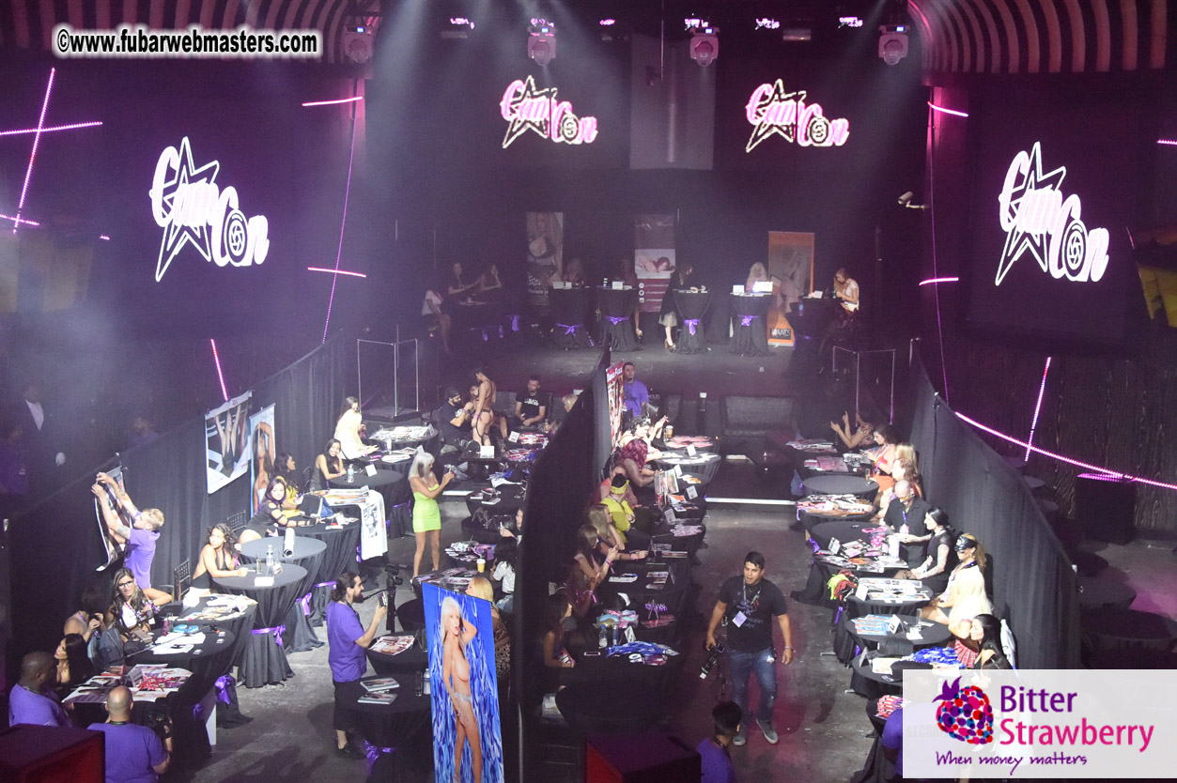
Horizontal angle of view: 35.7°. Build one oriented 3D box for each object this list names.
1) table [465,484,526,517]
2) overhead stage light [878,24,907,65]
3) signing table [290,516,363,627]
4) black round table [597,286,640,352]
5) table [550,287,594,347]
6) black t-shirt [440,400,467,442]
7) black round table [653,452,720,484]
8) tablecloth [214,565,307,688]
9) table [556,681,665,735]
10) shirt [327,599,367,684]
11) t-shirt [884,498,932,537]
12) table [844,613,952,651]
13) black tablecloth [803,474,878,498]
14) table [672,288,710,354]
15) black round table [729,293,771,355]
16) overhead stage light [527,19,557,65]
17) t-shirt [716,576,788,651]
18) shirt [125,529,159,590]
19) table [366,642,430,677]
[{"bbox_3d":[-0.944,1.742,21.230,0.930,1.060,0.930,0,10,0],"label":"table"},{"bbox_3d":[4.421,-5.020,26.500,0.420,0.600,0.400,0,10,0],"label":"overhead stage light"},{"bbox_3d":[-3.026,2.022,20.695,0.930,1.075,0.930,0,10,0],"label":"signing table"},{"bbox_3d":[0.534,-1.337,33.195,0.820,1.070,0.820,0,10,0],"label":"black round table"},{"bbox_3d":[-0.300,-1.343,33.295,0.820,1.070,0.820,1,10,5],"label":"table"},{"bbox_3d":[-1.937,0.437,26.200,0.380,0.600,0.460,8,13,36],"label":"black t-shirt"},{"bbox_3d":[1.286,1.408,24.051,0.940,1.070,0.940,1,10,5],"label":"black round table"},{"bbox_3d":[-3.317,2.405,18.621,0.930,1.080,0.930,0,10,0],"label":"tablecloth"},{"bbox_3d":[0.215,2.954,14.563,0.930,1.060,0.930,0,10,0],"label":"table"},{"bbox_3d":[-2.161,2.224,16.317,0.380,0.790,0.500,0,10,0],"label":"shirt"},{"bbox_3d":[3.543,1.454,20.300,0.520,0.580,0.360,6,12,30],"label":"t-shirt"},{"bbox_3d":[2.833,2.696,16.753,0.930,1.070,0.930,0,10,0],"label":"table"},{"bbox_3d":[3.102,1.675,22.598,0.940,1.070,0.940,1,10,5],"label":"black tablecloth"},{"bbox_3d":[1.862,-1.281,33.095,0.760,1.070,0.760,1,10,5],"label":"table"},{"bbox_3d":[2.929,-1.225,32.995,0.820,1.070,0.820,1,10,5],"label":"black round table"},{"bbox_3d":[-0.667,-5.013,26.500,0.420,0.600,0.400,0,10,0],"label":"overhead stage light"},{"bbox_3d":[1.509,2.022,16.800,0.640,0.700,0.330,1,10,6],"label":"t-shirt"},{"bbox_3d":[-4.325,1.613,17.700,0.370,0.620,0.460,2,10,9],"label":"shirt"},{"bbox_3d":[-1.504,2.810,16.329,0.930,1.070,0.930,0,10,0],"label":"table"}]

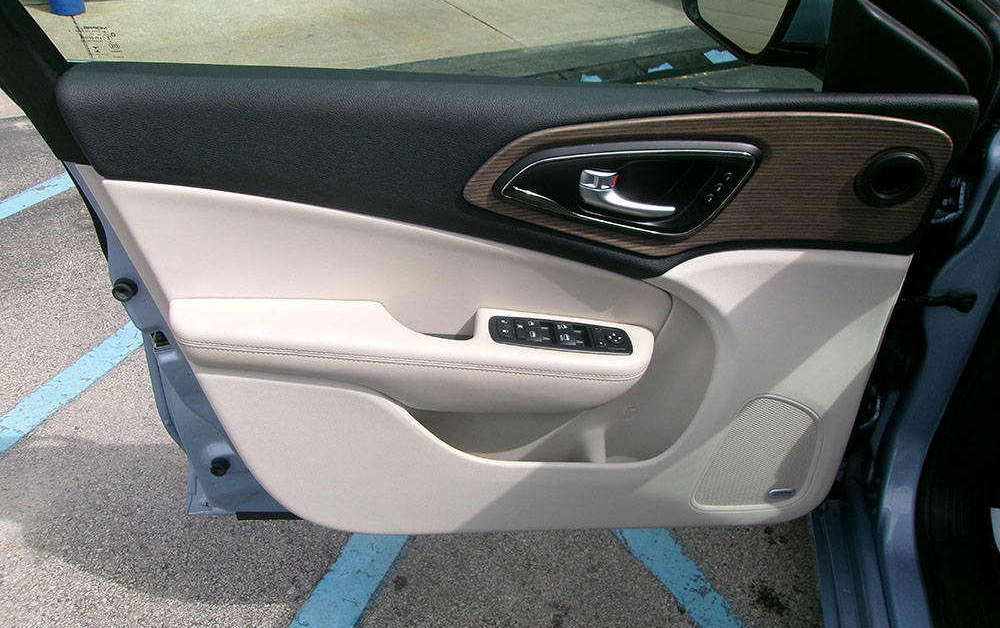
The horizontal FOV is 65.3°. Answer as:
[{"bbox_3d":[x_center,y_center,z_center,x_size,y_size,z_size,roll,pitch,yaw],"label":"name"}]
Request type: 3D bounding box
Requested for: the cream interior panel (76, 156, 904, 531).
[{"bbox_3d":[-0.003,0.090,1.005,0.970,0.535,0.160,1,34,-2],"label":"cream interior panel"}]

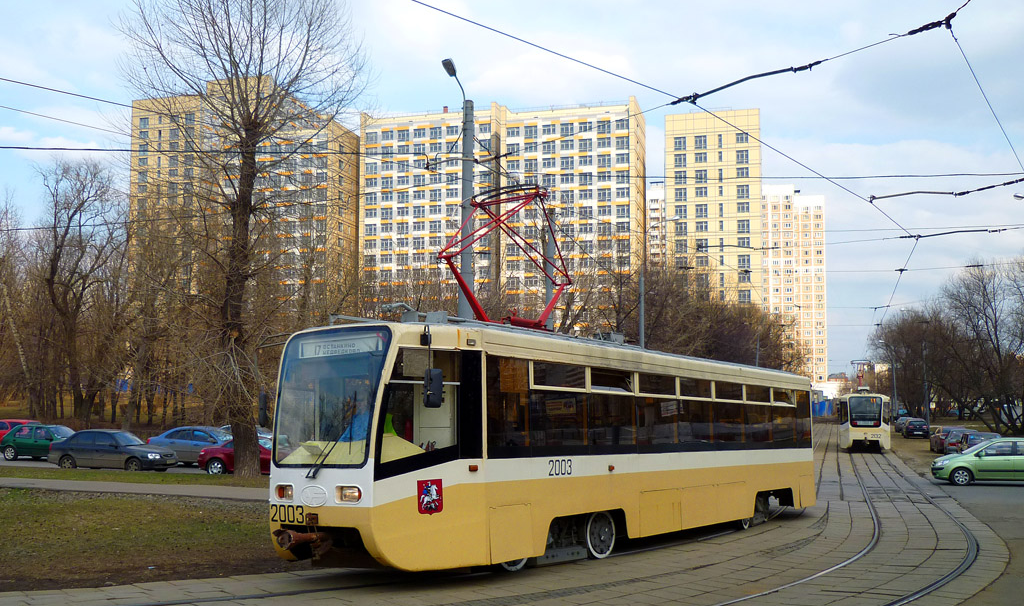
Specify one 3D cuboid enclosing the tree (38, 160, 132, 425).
[{"bbox_3d":[-22.900,-0.797,48.822,5.100,14.200,5.000,0,-7,0],"label":"tree"}]

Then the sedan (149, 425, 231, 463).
[{"bbox_3d":[-10.700,5.120,32.784,4.450,1.450,1.730,-2,-7,17],"label":"sedan"}]

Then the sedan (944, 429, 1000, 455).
[{"bbox_3d":[22.600,6.900,45.584,1.680,1.450,4.200,-2,-7,20],"label":"sedan"}]

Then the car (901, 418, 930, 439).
[{"bbox_3d":[29.900,9.230,68.084,1.750,1.450,4.300,-2,-7,19],"label":"car"}]

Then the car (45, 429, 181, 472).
[{"bbox_3d":[-13.150,4.867,30.381,4.240,1.395,1.670,-2,-7,17],"label":"car"}]

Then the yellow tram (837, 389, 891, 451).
[{"bbox_3d":[20.430,6.786,53.394,2.500,3.350,15.300,-2,-7,20],"label":"yellow tram"}]

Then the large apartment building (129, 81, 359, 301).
[{"bbox_3d":[-58.200,-8.175,199.879,49.000,67.000,29.000,-2,-7,13],"label":"large apartment building"}]

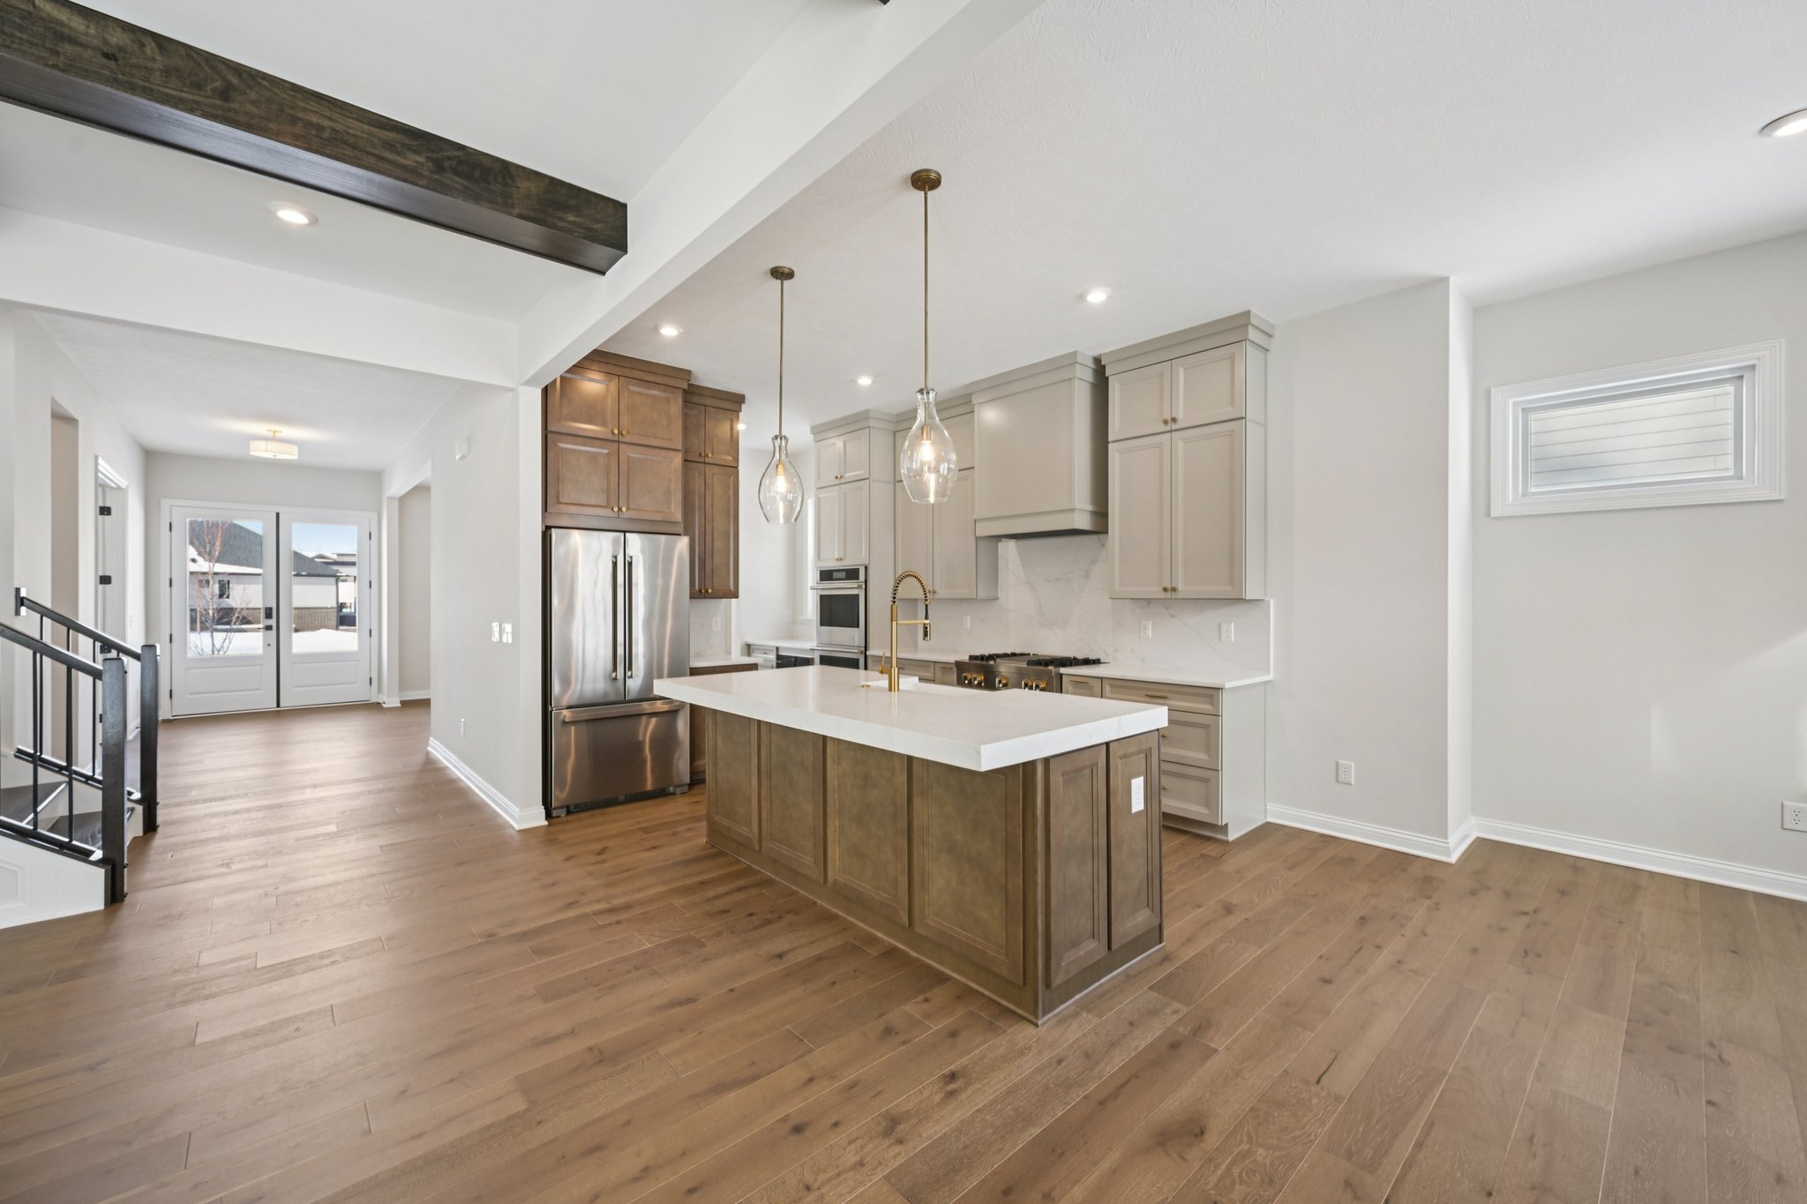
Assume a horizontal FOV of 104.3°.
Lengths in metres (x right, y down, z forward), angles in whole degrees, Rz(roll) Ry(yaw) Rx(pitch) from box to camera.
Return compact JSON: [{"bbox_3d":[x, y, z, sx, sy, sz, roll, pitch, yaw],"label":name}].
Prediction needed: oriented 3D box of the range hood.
[{"bbox_3d":[1.044,-1.087,5.246,0.550,1.185,0.945,0,0,-42],"label":"range hood"}]

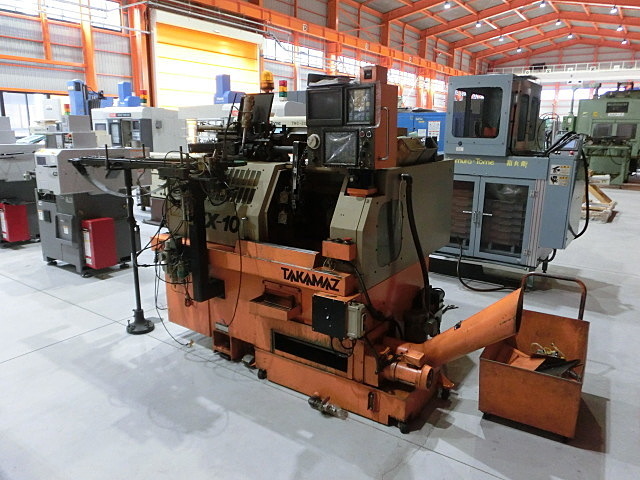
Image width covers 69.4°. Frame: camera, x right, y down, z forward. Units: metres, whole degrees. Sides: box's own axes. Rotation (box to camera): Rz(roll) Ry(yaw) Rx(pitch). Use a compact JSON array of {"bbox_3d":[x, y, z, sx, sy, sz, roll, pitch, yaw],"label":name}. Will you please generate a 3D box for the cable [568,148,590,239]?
[{"bbox_3d":[2.522,-0.420,4.432,0.140,0.896,0.224,9,14,36],"label":"cable"}]

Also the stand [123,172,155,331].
[{"bbox_3d":[-1.405,0.078,3.510,0.224,1.260,0.224,8,14,34],"label":"stand"}]

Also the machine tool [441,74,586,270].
[{"bbox_3d":[2.145,-0.650,5.107,1.344,2.128,1.092,9,14,36],"label":"machine tool"}]

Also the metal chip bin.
[{"bbox_3d":[1.260,0.603,2.631,0.441,0.616,0.882,7,13,31],"label":"metal chip bin"}]

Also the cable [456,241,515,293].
[{"bbox_3d":[1.678,0.282,4.779,0.602,0.420,0.266,9,14,36],"label":"cable"}]

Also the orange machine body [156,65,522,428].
[{"bbox_3d":[0.103,-0.105,3.095,2.338,1.806,1.372,8,14,34],"label":"orange machine body"}]

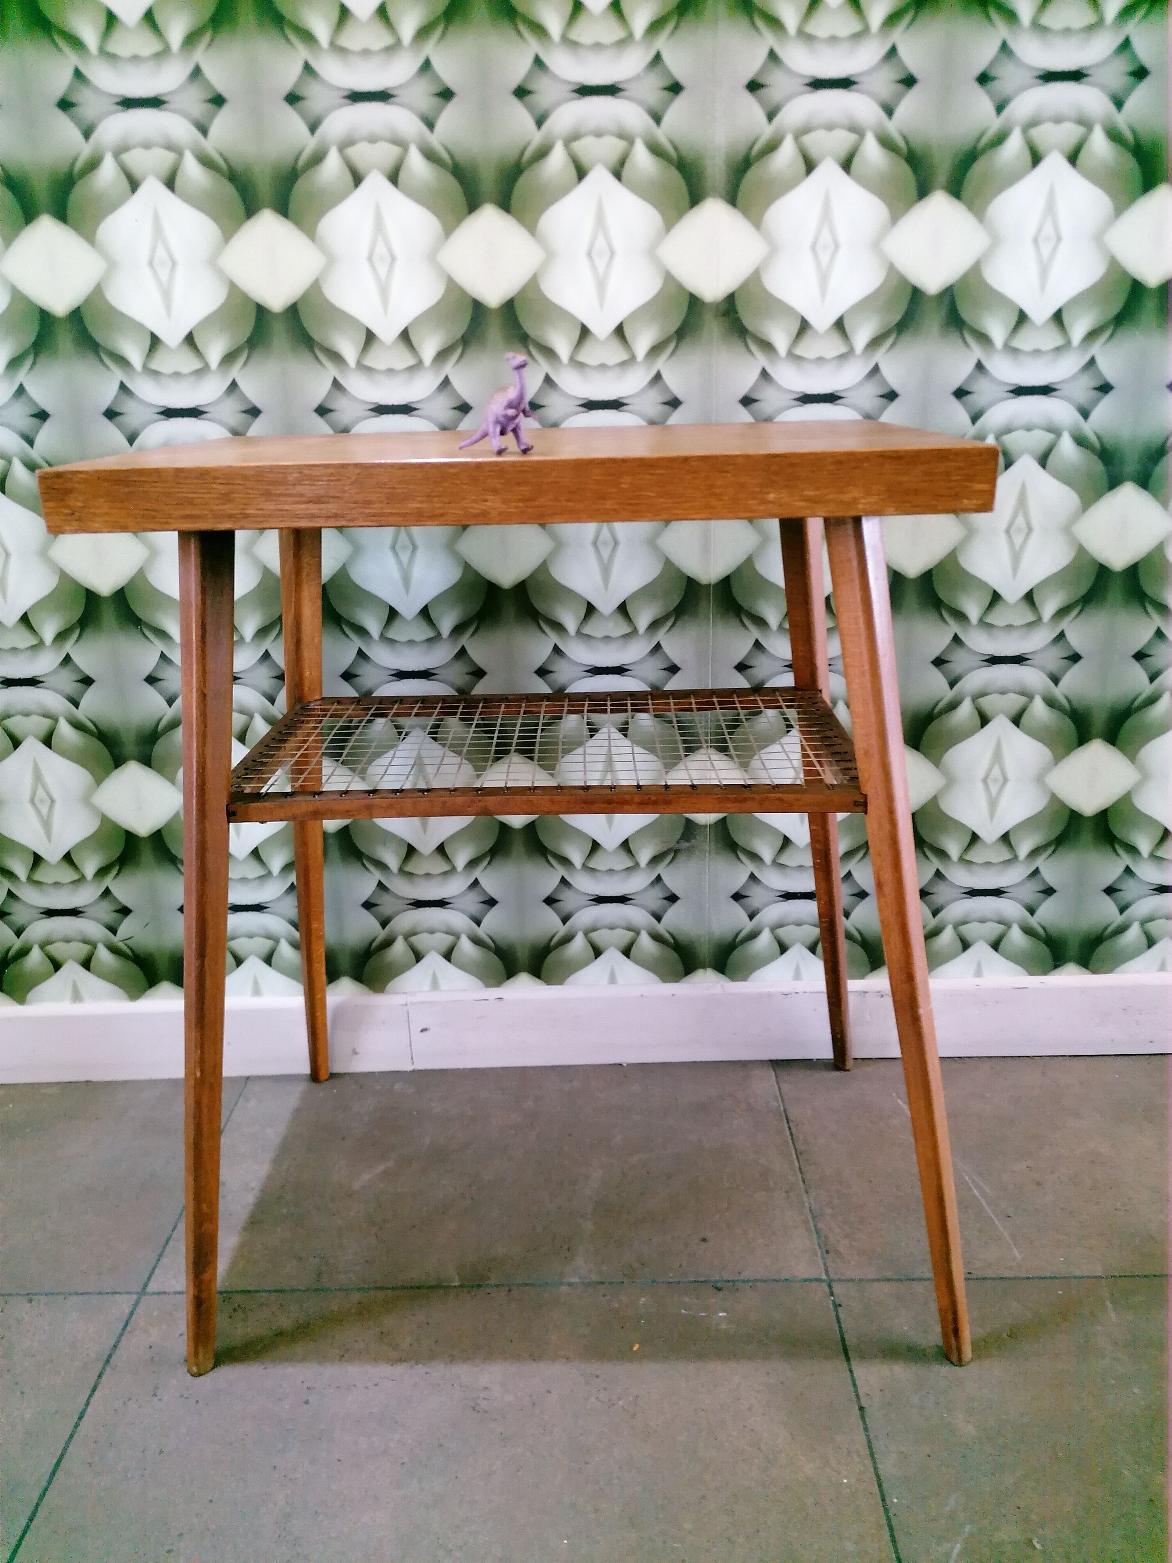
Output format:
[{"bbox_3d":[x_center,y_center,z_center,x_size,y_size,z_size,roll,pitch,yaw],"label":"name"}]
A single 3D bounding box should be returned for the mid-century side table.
[{"bbox_3d":[-0.022,0.066,1.058,0.618,0.697,0.436,-1,19,1],"label":"mid-century side table"}]

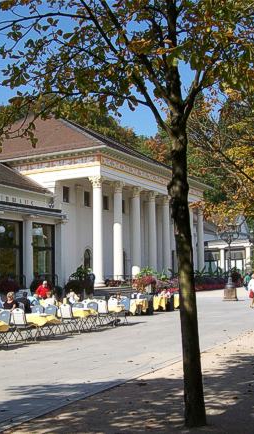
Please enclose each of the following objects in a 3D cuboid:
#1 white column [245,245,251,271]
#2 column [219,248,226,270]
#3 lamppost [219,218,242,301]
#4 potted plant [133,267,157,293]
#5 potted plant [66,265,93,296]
[{"bbox_3d":[18.388,6.950,86.000,0.680,5.400,0.680,-4,-7,28],"label":"white column"},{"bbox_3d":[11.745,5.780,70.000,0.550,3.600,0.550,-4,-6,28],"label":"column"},{"bbox_3d":[6.468,2.683,36.030,1.351,5.180,1.351,-4,-7,28],"label":"lamppost"},{"bbox_3d":[1.523,5.339,47.624,1.950,2.353,1.950,-1,-6,0],"label":"potted plant"},{"bbox_3d":[-2.879,3.909,34.500,1.600,2.000,1.500,-1,-6,0],"label":"potted plant"}]

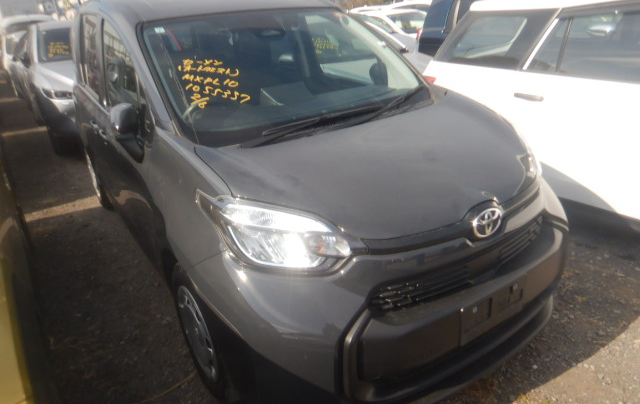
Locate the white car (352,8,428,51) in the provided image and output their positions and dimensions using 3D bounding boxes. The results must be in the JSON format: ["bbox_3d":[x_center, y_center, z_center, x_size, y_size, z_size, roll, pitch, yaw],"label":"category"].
[{"bbox_3d":[1.744,-4.395,12.000,1.760,1.550,4.400,-16,26,-31],"label":"white car"}]

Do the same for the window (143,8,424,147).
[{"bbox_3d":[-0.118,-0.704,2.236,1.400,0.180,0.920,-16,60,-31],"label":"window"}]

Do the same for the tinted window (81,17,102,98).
[{"bbox_3d":[-1.558,-1.004,2.990,0.070,0.500,0.800,-2,18,-36],"label":"tinted window"}]

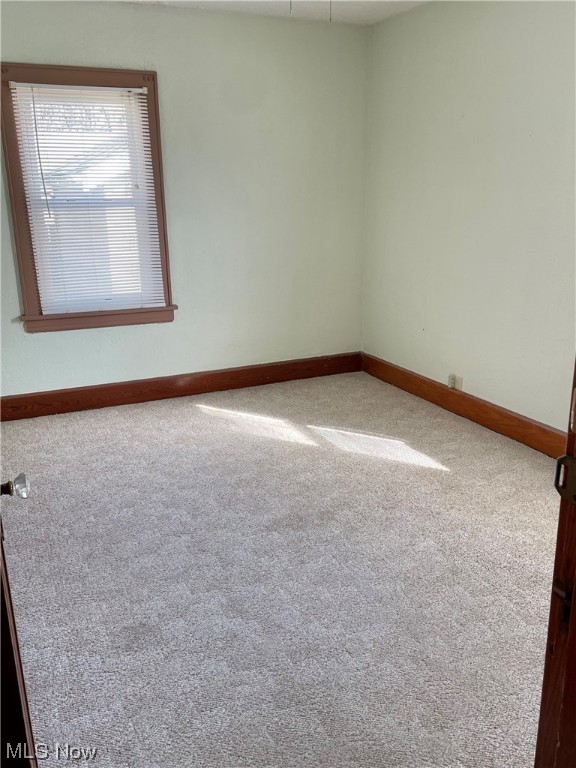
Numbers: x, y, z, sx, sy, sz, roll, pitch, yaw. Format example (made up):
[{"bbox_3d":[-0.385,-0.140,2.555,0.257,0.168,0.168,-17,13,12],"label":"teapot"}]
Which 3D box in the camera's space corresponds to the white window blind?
[{"bbox_3d":[-1.179,-1.100,3.532,0.764,1.316,0.040,-8,18,-23],"label":"white window blind"}]

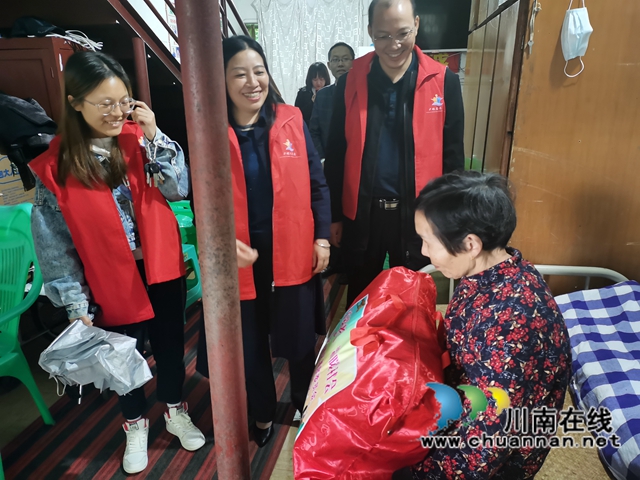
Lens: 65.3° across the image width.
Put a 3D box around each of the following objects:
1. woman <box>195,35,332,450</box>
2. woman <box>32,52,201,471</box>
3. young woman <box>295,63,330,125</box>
[{"bbox_3d":[-0.230,0.064,1.979,0.520,1.630,0.360,-5,20,-13],"label":"woman"},{"bbox_3d":[-0.725,0.137,1.845,0.560,1.580,0.420,-13,23,-34],"label":"woman"},{"bbox_3d":[-0.015,-0.537,3.834,0.420,1.560,0.290,-3,19,-8],"label":"young woman"}]

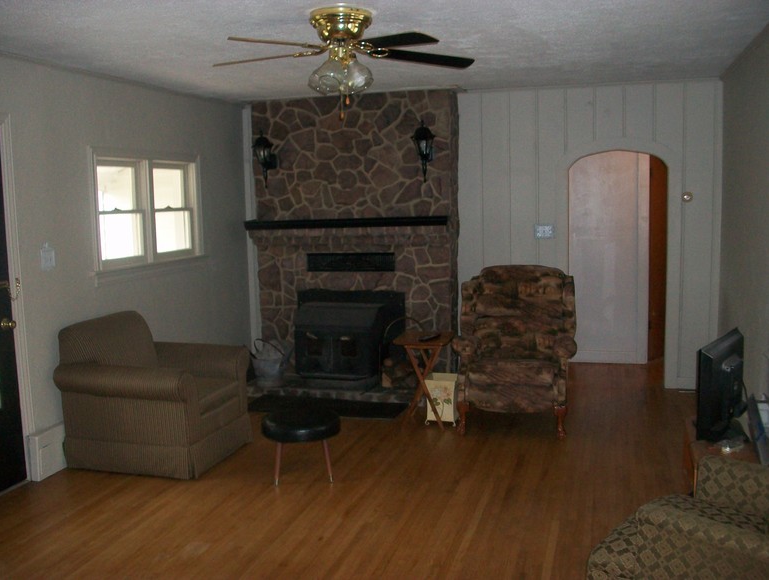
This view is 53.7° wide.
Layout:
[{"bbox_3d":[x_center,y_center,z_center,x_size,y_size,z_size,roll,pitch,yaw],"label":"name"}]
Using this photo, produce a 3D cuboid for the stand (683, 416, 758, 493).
[{"bbox_3d":[1.635,0.908,3.548,0.420,0.420,0.760,1,7,18],"label":"stand"}]

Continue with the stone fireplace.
[{"bbox_3d":[-0.258,-0.438,6.469,1.740,2.340,0.500,0,7,17],"label":"stone fireplace"}]

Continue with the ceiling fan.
[{"bbox_3d":[-0.197,-1.039,3.503,1.280,0.480,1.280,0,7,17],"label":"ceiling fan"}]

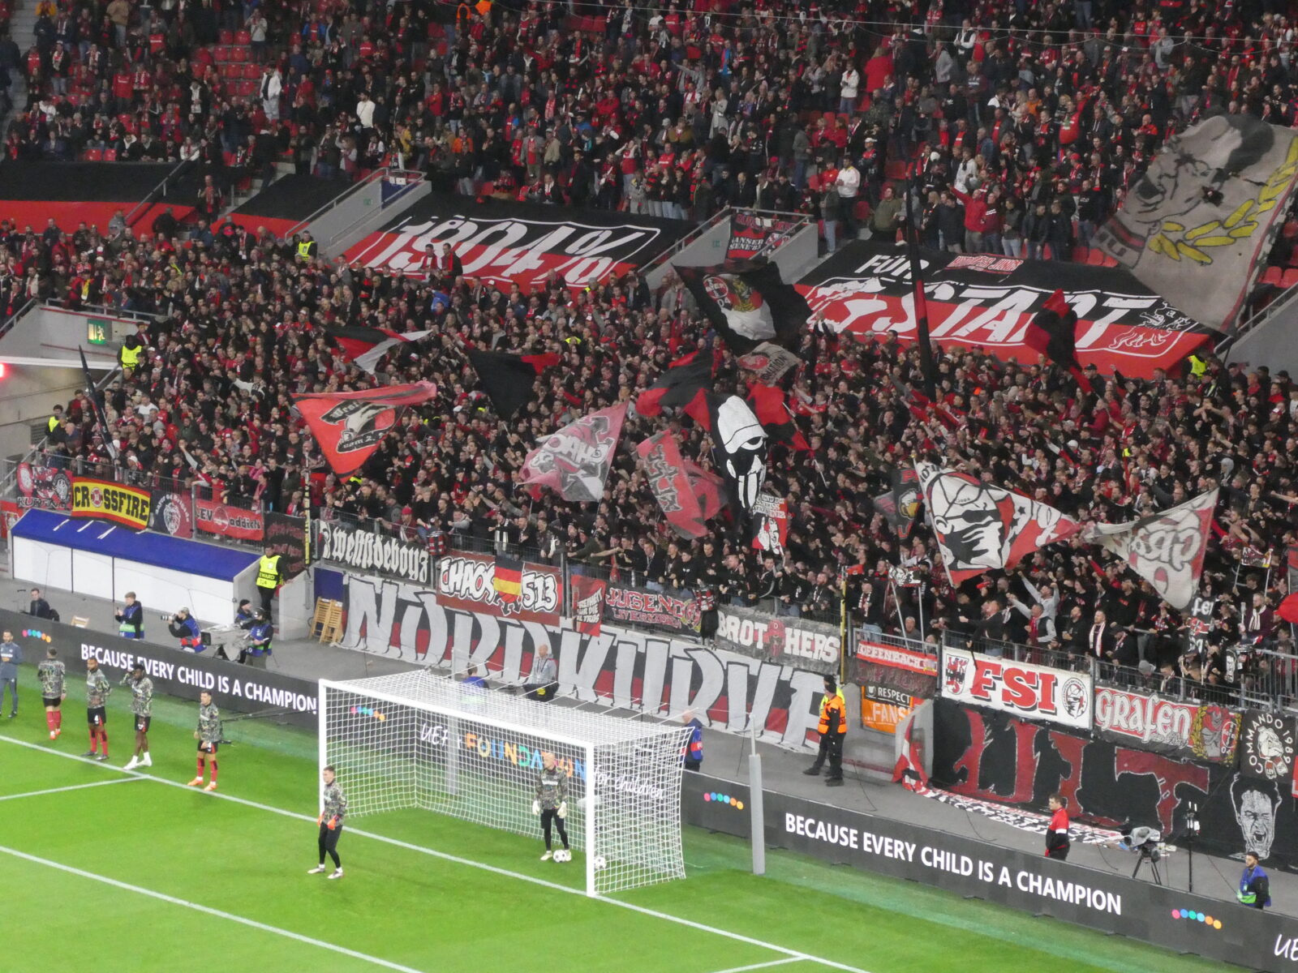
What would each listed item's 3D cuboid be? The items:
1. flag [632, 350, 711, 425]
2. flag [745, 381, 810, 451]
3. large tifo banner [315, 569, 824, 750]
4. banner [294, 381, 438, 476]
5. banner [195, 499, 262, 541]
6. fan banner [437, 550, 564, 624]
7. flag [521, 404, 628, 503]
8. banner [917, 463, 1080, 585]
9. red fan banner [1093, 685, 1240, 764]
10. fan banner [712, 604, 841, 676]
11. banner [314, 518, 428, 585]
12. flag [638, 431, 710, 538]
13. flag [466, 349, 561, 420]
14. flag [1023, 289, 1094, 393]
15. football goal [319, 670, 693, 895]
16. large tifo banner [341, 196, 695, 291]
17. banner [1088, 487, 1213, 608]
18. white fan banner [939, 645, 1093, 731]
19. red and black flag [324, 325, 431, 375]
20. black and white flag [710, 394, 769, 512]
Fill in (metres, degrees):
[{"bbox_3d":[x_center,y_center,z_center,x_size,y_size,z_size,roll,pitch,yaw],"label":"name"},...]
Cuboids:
[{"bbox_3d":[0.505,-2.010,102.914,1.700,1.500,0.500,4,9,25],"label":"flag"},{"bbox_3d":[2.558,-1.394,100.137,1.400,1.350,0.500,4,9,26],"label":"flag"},{"bbox_3d":[-1.628,3.377,99.463,0.120,1.680,15.500,-6,10,-39],"label":"large tifo banner"},{"bbox_3d":[-6.007,-1.214,107.281,2.800,1.950,0.450,2,8,15],"label":"banner"},{"bbox_3d":[-9.049,0.740,108.836,0.080,0.630,2.550,-6,10,-39],"label":"banner"},{"bbox_3d":[-3.078,2.019,101.038,0.080,1.180,4.100,-6,10,-39],"label":"fan banner"},{"bbox_3d":[-1.514,-0.681,101.476,2.000,1.950,0.400,2,8,17],"label":"flag"},{"bbox_3d":[6.282,0.664,90.761,2.700,2.300,0.400,-10,8,14],"label":"banner"},{"bbox_3d":[8.940,4.107,87.423,0.070,0.840,3.420,-7,11,-39],"label":"red fan banner"},{"bbox_3d":[2.427,2.895,95.405,0.070,0.860,3.600,-7,11,-39],"label":"fan banner"},{"bbox_3d":[-5.753,1.385,104.865,0.080,0.850,3.900,-6,10,-39],"label":"banner"},{"bbox_3d":[0.486,-0.030,98.932,1.500,2.100,0.400,2,8,17],"label":"flag"},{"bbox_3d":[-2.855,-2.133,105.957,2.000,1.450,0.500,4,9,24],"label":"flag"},{"bbox_3d":[7.873,-2.780,97.400,1.300,1.950,0.600,3,8,19],"label":"flag"},{"bbox_3d":[-2.464,4.897,85.344,2.220,2.560,7.560,-6,10,-39],"label":"football goal"},{"bbox_3d":[-3.341,-6.024,125.675,3.500,0.200,11.000,-36,27,-30],"label":"large tifo banner"},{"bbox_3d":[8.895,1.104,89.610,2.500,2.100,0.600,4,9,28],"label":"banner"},{"bbox_3d":[6.444,3.555,89.499,0.080,0.970,3.800,-6,10,-39],"label":"white fan banner"},{"bbox_3d":[-5.926,-3.013,111.000,2.350,1.000,0.600,2,8,12],"label":"red and black flag"},{"bbox_3d":[1.744,-0.633,97.300,1.100,2.250,0.450,3,8,21],"label":"black and white flag"}]

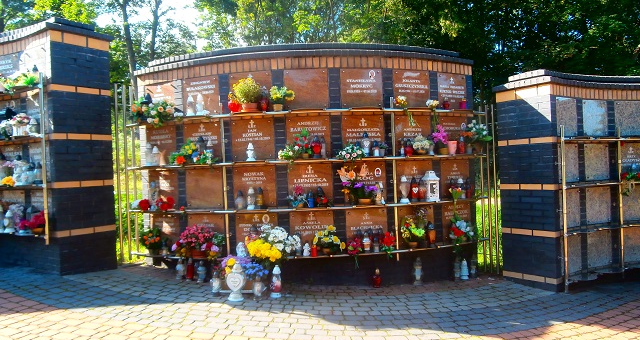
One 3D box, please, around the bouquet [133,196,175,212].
[{"bbox_3d":[-2.008,0.416,5.575,0.480,0.190,0.220,-2,0,30],"label":"bouquet"}]

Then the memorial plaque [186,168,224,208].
[{"bbox_3d":[-1.353,0.214,5.396,0.490,0.450,0.030,-2,0,19],"label":"memorial plaque"}]

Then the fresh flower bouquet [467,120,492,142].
[{"bbox_3d":[1.965,-0.474,5.693,0.280,0.260,0.240,-2,0,-38],"label":"fresh flower bouquet"}]

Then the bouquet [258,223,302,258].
[{"bbox_3d":[-0.428,0.749,4.945,0.410,0.342,0.270,-2,0,4],"label":"bouquet"}]

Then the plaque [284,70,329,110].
[{"bbox_3d":[-0.142,-0.887,5.111,0.482,0.455,0.030,-2,0,-1],"label":"plaque"}]

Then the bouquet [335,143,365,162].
[{"bbox_3d":[0.328,-0.188,4.975,0.280,0.209,0.200,-2,0,-8],"label":"bouquet"}]

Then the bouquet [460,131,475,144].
[{"bbox_3d":[1.834,-0.404,5.746,0.135,0.160,0.125,-2,0,-33],"label":"bouquet"}]

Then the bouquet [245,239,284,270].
[{"bbox_3d":[-0.580,0.879,4.923,0.380,0.300,0.300,-2,0,7],"label":"bouquet"}]

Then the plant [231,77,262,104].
[{"bbox_3d":[-0.805,-0.829,5.061,0.312,0.359,0.289,-2,0,9],"label":"plant"}]

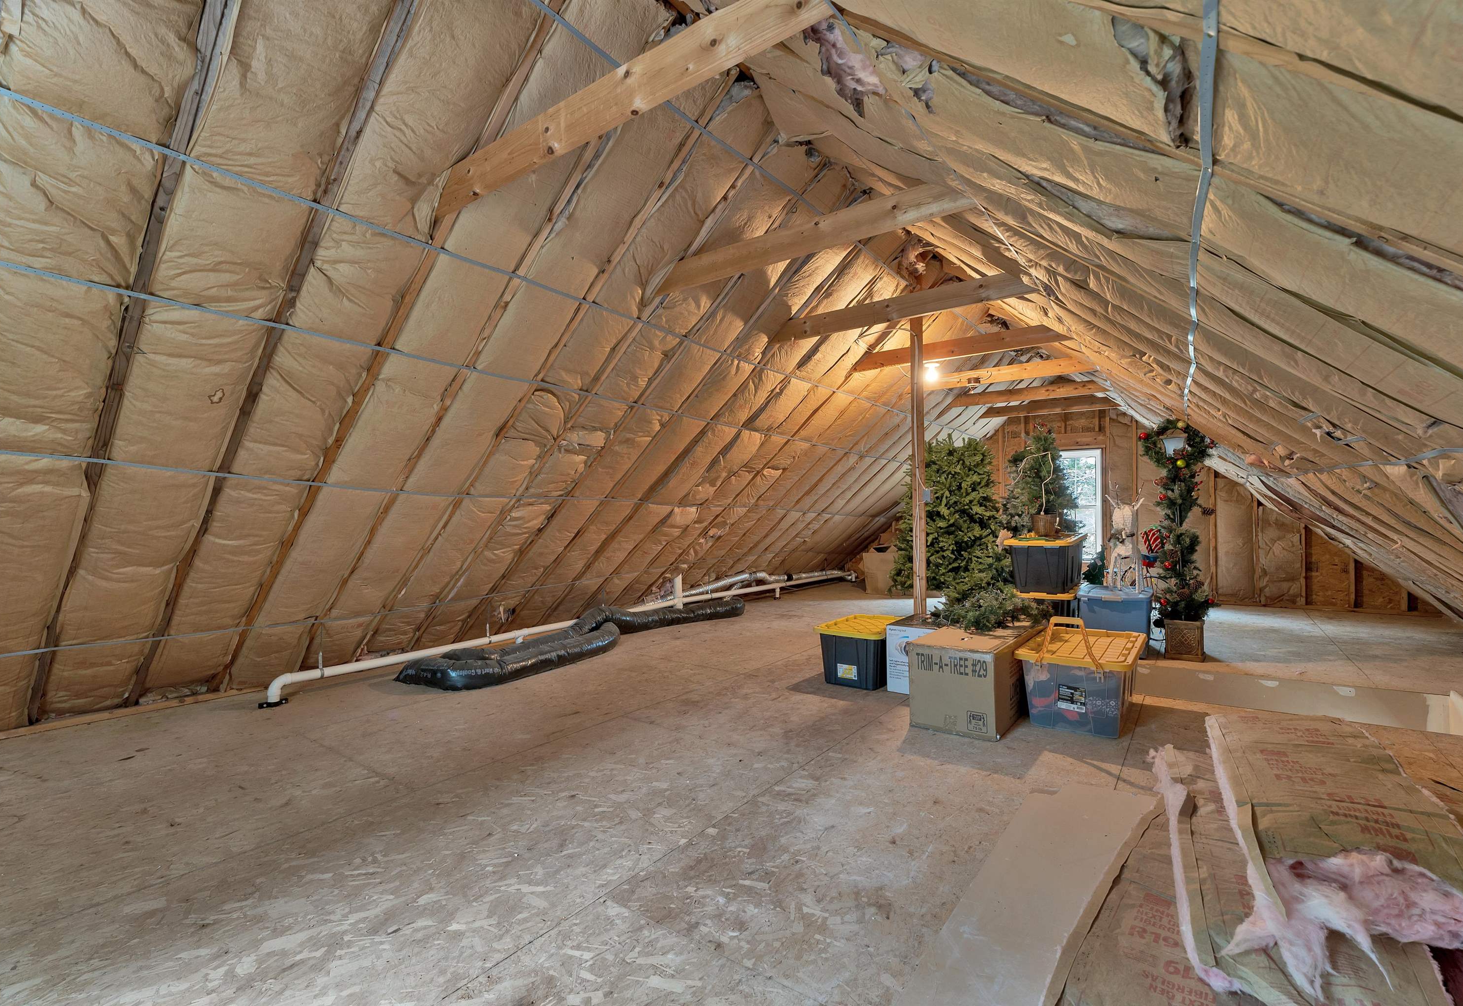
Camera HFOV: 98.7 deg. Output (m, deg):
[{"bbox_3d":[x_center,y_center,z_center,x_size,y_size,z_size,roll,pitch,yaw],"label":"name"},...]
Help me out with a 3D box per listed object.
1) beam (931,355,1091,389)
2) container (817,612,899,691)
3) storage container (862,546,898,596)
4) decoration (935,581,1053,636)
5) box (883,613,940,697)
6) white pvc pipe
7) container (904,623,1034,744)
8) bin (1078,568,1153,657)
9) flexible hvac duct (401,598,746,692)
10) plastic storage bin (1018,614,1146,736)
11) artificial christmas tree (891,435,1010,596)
[{"bbox_3d":[2.521,-1.223,6.046,1.820,0.140,0.040,-1,-1,36],"label":"beam"},{"bbox_3d":[1.001,1.079,4.595,0.509,0.380,0.782,0,-1,33],"label":"container"},{"bbox_3d":[2.349,1.024,9.514,0.550,0.660,0.500,-1,-1,36],"label":"storage container"},{"bbox_3d":[1.664,0.652,4.031,0.680,0.280,0.480,-1,-1,36],"label":"decoration"},{"bbox_3d":[1.365,1.045,4.348,0.370,0.444,0.566,0,-1,35],"label":"box"},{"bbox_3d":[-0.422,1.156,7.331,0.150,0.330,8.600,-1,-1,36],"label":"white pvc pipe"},{"bbox_3d":[1.519,1.028,3.839,0.475,0.470,1.050,0,-1,38],"label":"container"},{"bbox_3d":[3.404,1.025,5.543,0.530,0.500,0.820,-1,-1,36],"label":"bin"},{"bbox_3d":[-0.916,1.139,5.823,0.730,0.270,4.000,0,-1,37],"label":"flexible hvac duct"},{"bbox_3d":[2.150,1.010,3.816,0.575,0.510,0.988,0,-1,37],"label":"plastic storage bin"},{"bbox_3d":[2.577,0.252,7.388,1.400,2.120,1.380,-1,-1,36],"label":"artificial christmas tree"}]

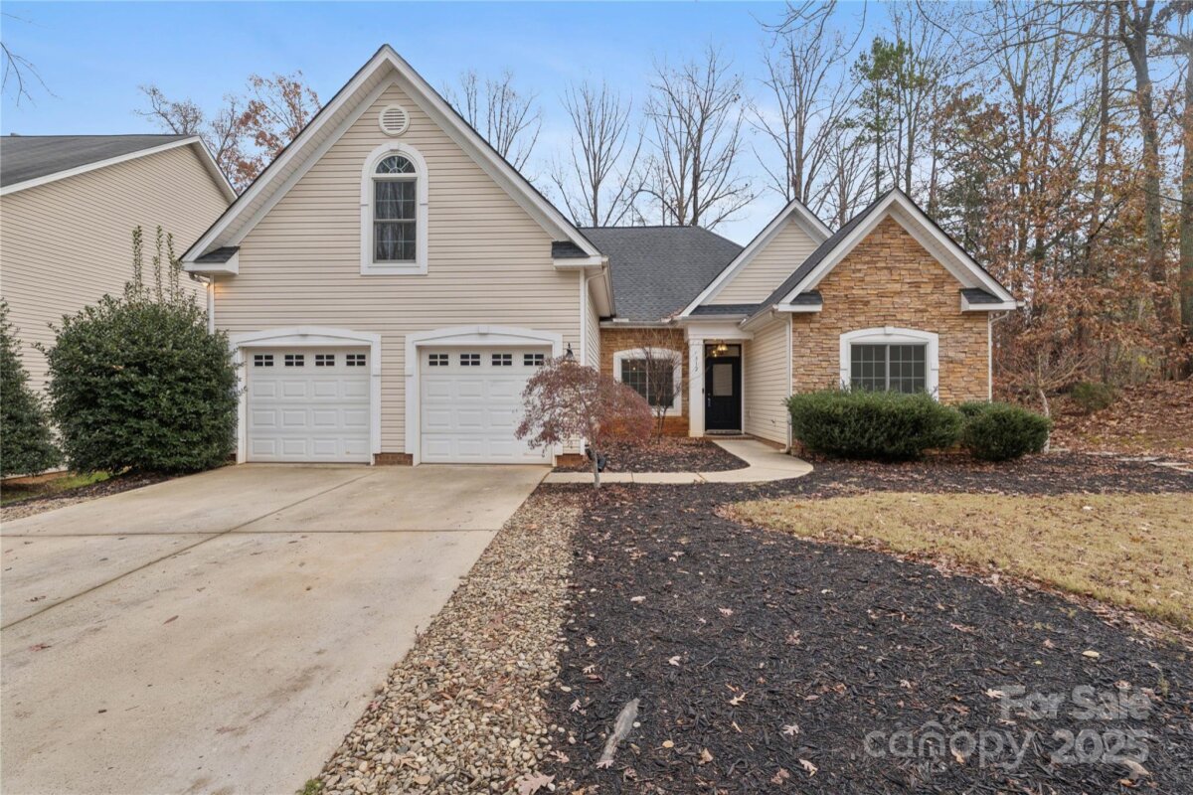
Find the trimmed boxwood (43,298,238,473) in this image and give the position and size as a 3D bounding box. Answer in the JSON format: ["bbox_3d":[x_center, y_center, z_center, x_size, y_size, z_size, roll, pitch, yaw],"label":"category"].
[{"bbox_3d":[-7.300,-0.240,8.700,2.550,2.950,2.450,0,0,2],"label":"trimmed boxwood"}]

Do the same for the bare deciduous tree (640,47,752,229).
[{"bbox_3d":[6.100,-10.100,32.000,6.900,22.200,6.700,0,0,2],"label":"bare deciduous tree"}]

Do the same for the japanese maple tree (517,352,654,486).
[{"bbox_3d":[-0.170,0.355,7.700,1.950,1.900,1.850,0,0,2],"label":"japanese maple tree"}]

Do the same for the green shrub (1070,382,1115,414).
[{"bbox_3d":[14.050,0.010,15.000,1.100,0.920,1.050,0,0,2],"label":"green shrub"}]

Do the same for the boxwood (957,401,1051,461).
[{"bbox_3d":[7.870,0.640,10.300,1.450,1.120,1.400,0,0,2],"label":"boxwood"}]

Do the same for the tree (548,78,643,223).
[{"bbox_3d":[0.100,-9.550,33.500,5.900,21.100,5.700,0,0,2],"label":"tree"}]

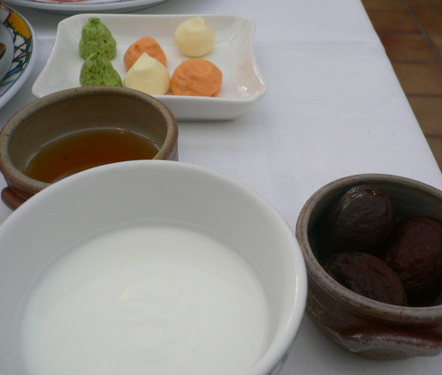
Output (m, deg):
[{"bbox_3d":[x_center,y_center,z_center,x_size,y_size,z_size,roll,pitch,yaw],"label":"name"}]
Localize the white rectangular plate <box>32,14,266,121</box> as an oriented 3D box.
[{"bbox_3d":[-0.051,-0.097,0.402,0.166,0.026,0.127,-1,44,-4],"label":"white rectangular plate"}]

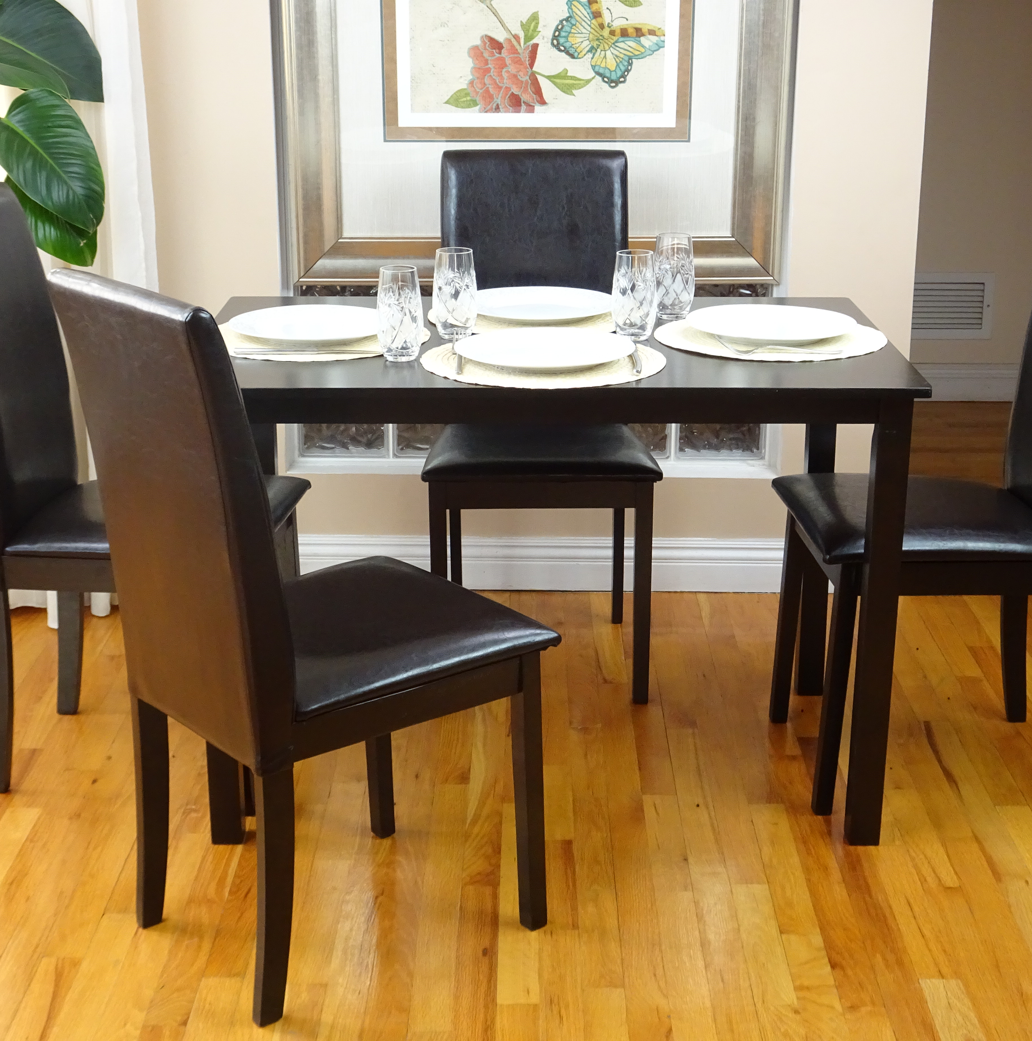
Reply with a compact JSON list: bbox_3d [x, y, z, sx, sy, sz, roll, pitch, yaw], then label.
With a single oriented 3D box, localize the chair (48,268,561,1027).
[{"bbox_3d":[-0.274,0.127,2.388,0.524,0.956,0.428,-14,23,-37],"label":"chair"}]

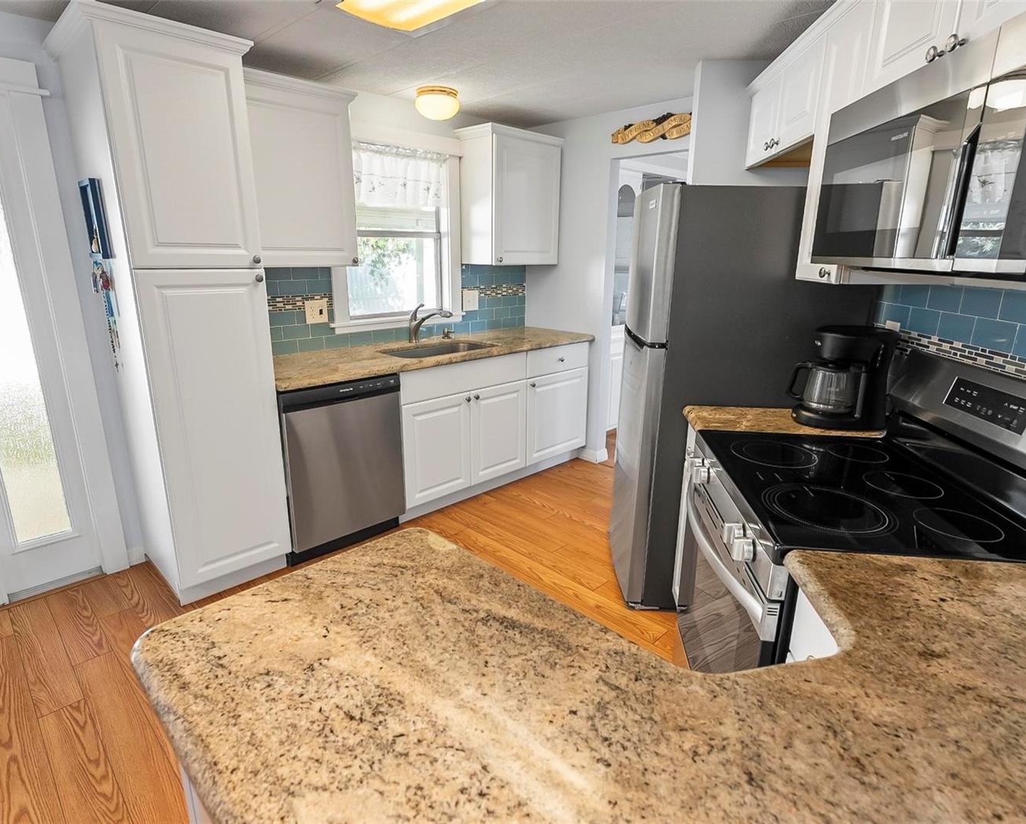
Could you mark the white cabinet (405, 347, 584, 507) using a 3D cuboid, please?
[{"bbox_3d":[-0.234,-0.010,3.607,0.593,0.822,1.558,16,22,42],"label":"white cabinet"}]

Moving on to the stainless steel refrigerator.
[{"bbox_3d":[0.890,-0.059,2.450,0.774,1.688,0.724,3,16,5],"label":"stainless steel refrigerator"}]

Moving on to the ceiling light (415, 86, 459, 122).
[{"bbox_3d":[-0.401,-1.656,2.950,0.241,0.126,0.241,1,16,0],"label":"ceiling light"}]

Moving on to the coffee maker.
[{"bbox_3d":[1.081,-0.122,1.822,0.284,0.321,0.186,3,16,5],"label":"coffee maker"}]

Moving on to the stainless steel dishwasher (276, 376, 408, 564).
[{"bbox_3d":[-0.990,0.215,2.852,0.598,0.872,0.616,16,22,42],"label":"stainless steel dishwasher"}]

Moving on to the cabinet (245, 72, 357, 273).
[{"bbox_3d":[-1.077,-1.094,2.583,0.342,0.788,0.623,16,22,42],"label":"cabinet"}]

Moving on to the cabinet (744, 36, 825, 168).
[{"bbox_3d":[1.162,-1.132,2.052,0.337,0.332,0.734,3,16,5],"label":"cabinet"}]

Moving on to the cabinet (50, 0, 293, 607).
[{"bbox_3d":[-1.354,-0.301,2.301,0.648,2.151,0.502,16,22,42],"label":"cabinet"}]

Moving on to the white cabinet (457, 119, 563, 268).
[{"bbox_3d":[-0.003,-1.382,3.638,0.342,0.797,0.653,16,22,42],"label":"white cabinet"}]

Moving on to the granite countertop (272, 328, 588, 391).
[{"bbox_3d":[-0.442,-0.368,3.254,0.643,0.042,2.186,16,22,42],"label":"granite countertop"}]

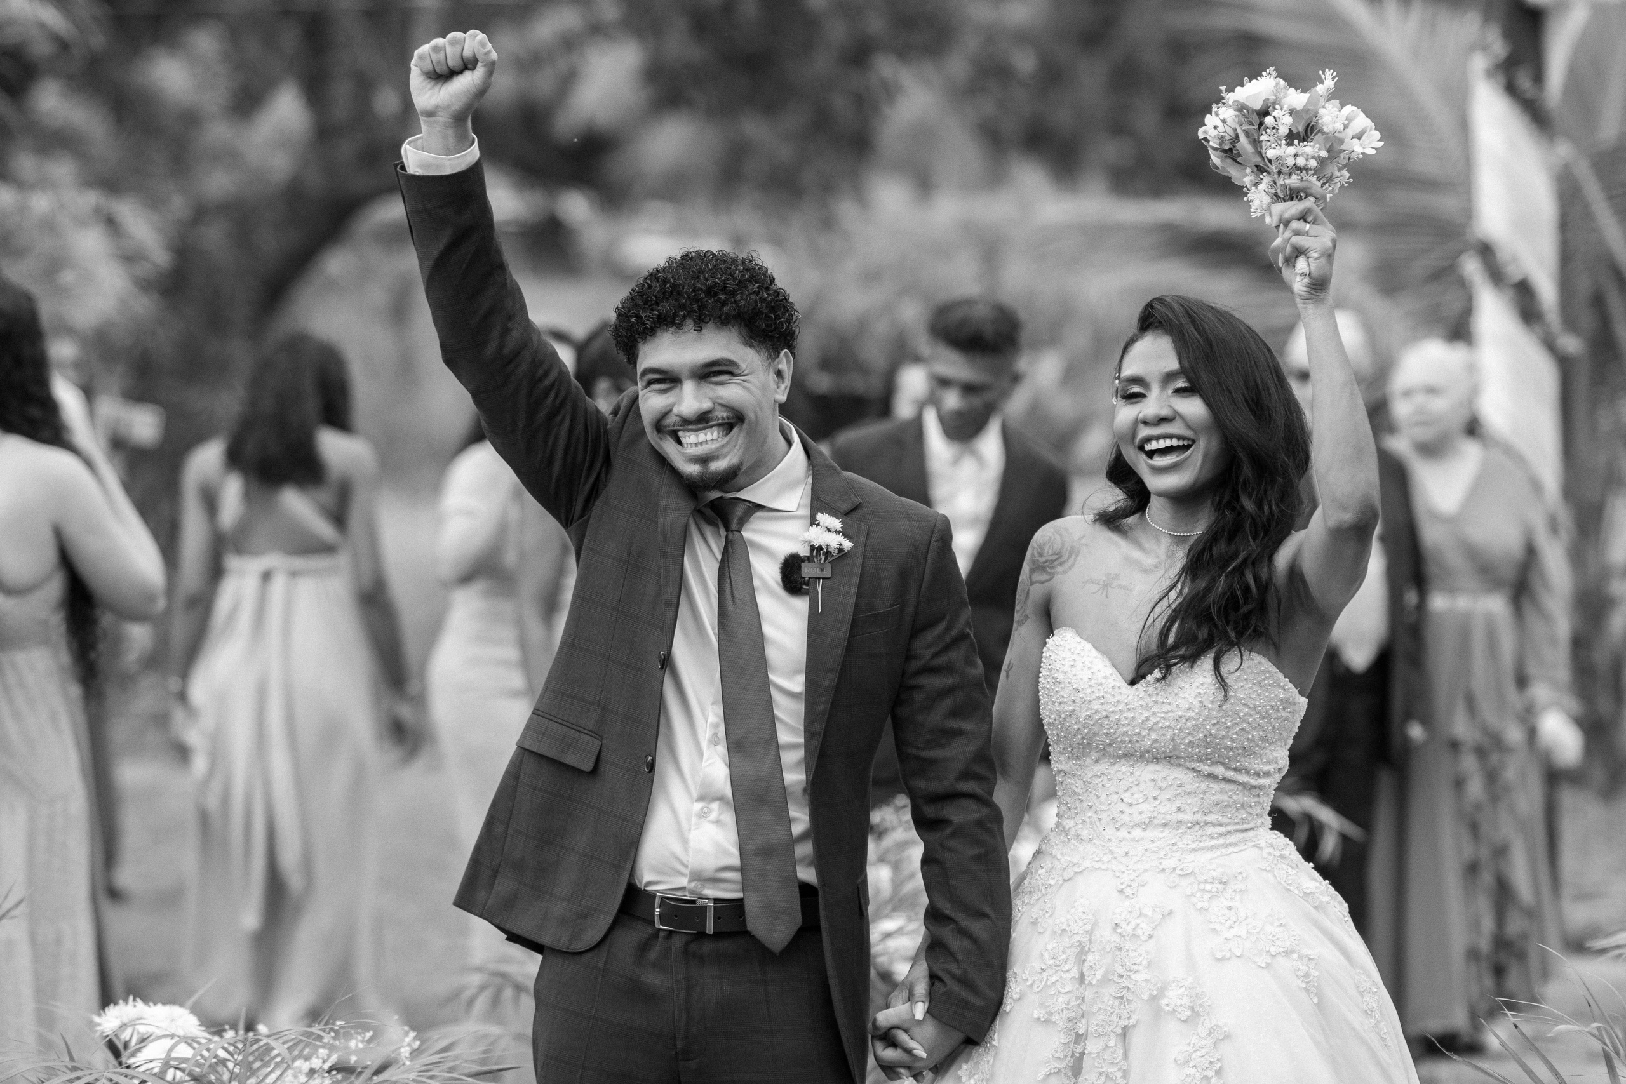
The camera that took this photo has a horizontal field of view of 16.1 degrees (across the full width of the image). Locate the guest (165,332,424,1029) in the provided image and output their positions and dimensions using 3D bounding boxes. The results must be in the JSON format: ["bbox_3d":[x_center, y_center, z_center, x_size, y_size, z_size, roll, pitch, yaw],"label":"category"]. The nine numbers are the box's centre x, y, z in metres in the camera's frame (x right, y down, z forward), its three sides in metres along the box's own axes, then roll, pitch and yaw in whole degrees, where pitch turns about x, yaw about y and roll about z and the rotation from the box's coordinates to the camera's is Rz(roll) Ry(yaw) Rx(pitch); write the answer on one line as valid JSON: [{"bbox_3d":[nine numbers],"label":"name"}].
[{"bbox_3d":[-1.232,0.329,13.619,0.600,1.650,0.450,0,2,9],"label":"guest"}]

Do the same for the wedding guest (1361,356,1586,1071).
[{"bbox_3d":[1.512,0.351,13.119,0.520,1.640,0.420,0,2,14],"label":"wedding guest"}]

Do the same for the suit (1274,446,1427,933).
[{"bbox_3d":[1.193,0.439,13.022,0.520,1.390,0.340,0,2,7],"label":"suit"}]

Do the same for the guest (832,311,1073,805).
[{"bbox_3d":[0.272,0.371,11.319,0.540,1.720,0.360,0,2,-2],"label":"guest"}]

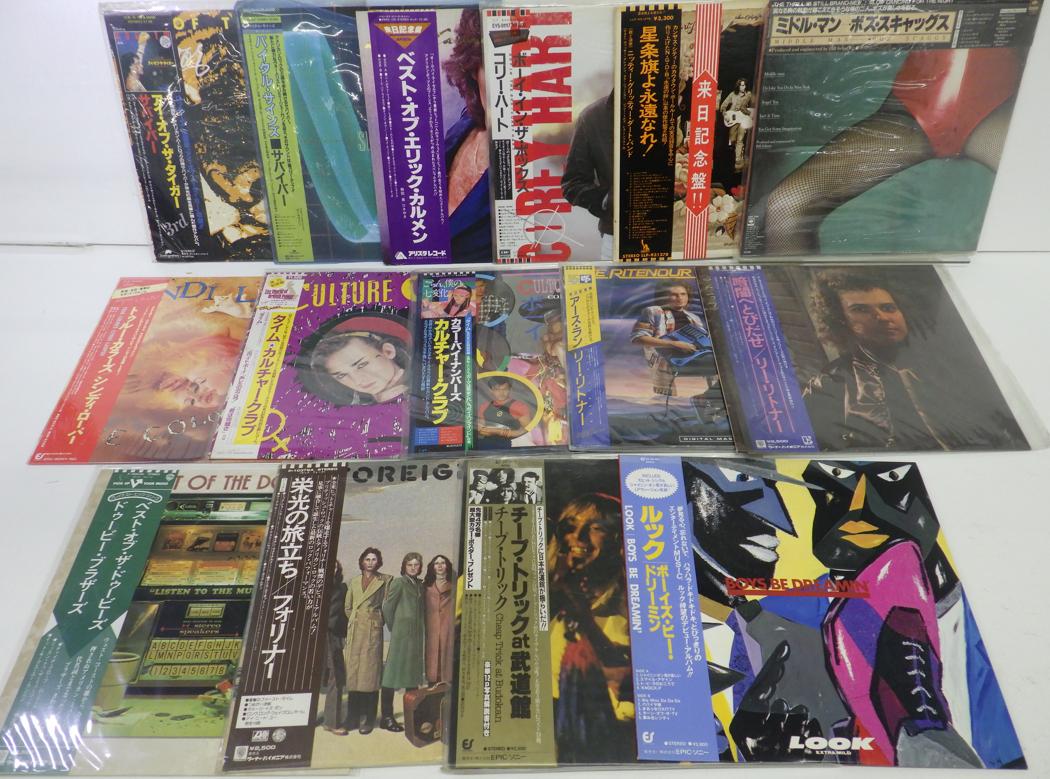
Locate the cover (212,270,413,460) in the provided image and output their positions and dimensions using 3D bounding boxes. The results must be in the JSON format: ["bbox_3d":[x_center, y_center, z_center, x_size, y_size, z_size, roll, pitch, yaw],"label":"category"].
[{"bbox_3d":[-0.184,-0.040,1.025,0.315,0.007,0.315,-1,47,0],"label":"cover"}]

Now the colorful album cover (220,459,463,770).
[{"bbox_3d":[-0.097,0.193,0.807,0.315,0.007,0.315,-2,47,-1],"label":"colorful album cover"}]

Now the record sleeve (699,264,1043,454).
[{"bbox_3d":[0.385,-0.047,1.023,0.315,0.007,0.315,-1,47,0],"label":"record sleeve"}]

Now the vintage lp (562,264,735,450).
[{"bbox_3d":[0.210,-0.049,1.028,0.315,0.007,0.315,-1,47,0],"label":"vintage lp"}]

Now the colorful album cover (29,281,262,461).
[{"bbox_3d":[-0.380,-0.035,1.024,0.315,0.007,0.315,-1,47,0],"label":"colorful album cover"}]

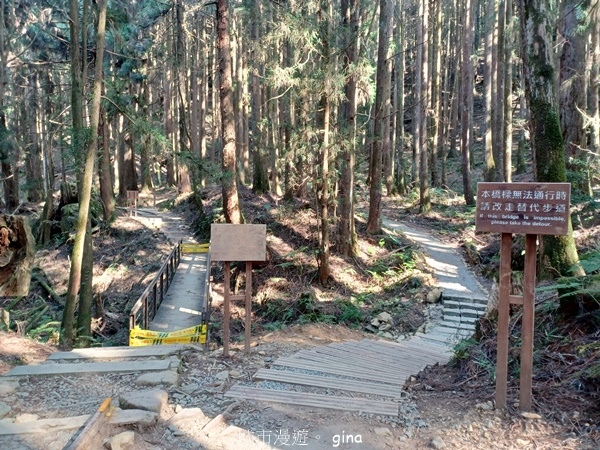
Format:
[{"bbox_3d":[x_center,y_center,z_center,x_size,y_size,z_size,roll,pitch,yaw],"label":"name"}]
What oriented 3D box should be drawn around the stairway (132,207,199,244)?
[{"bbox_3d":[-7.500,-0.030,24.300,2.800,2.000,7.500,0,3,-19],"label":"stairway"}]

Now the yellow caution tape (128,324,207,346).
[{"bbox_3d":[-2.250,1.900,7.400,1.290,0.360,0.080,0,3,-12],"label":"yellow caution tape"}]

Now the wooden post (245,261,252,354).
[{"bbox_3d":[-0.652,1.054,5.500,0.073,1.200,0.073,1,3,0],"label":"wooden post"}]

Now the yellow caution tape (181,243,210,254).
[{"bbox_3d":[-4.680,1.060,19.500,1.290,0.400,0.080,0,3,-12],"label":"yellow caution tape"}]

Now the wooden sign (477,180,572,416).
[{"bbox_3d":[1.610,0.537,3.215,0.625,1.680,0.110,1,3,11],"label":"wooden sign"}]

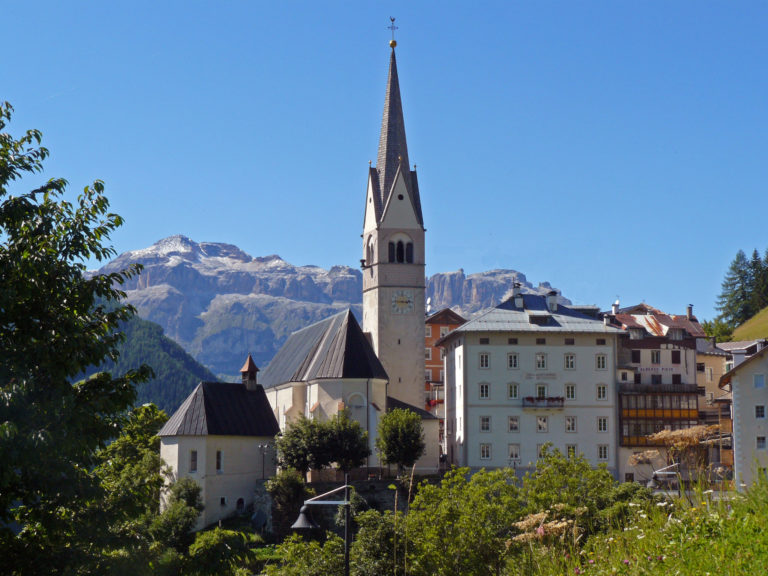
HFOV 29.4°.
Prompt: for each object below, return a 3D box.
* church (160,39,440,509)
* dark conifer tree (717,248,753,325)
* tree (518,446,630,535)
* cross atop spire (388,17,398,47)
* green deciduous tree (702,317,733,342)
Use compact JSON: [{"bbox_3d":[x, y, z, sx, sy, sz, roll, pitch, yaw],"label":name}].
[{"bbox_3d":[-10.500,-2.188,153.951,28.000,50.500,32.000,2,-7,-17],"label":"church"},{"bbox_3d":[67.540,0.000,282.164,7.000,15.400,6.800,0,-7,0],"label":"dark conifer tree"},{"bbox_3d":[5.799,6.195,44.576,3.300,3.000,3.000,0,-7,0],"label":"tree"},{"bbox_3d":[1.029,-27.791,158.652,1.050,3.150,0.700,2,-7,-17],"label":"cross atop spire"},{"bbox_3d":[54.880,7.158,240.963,5.000,5.000,4.700,0,-7,0],"label":"green deciduous tree"}]

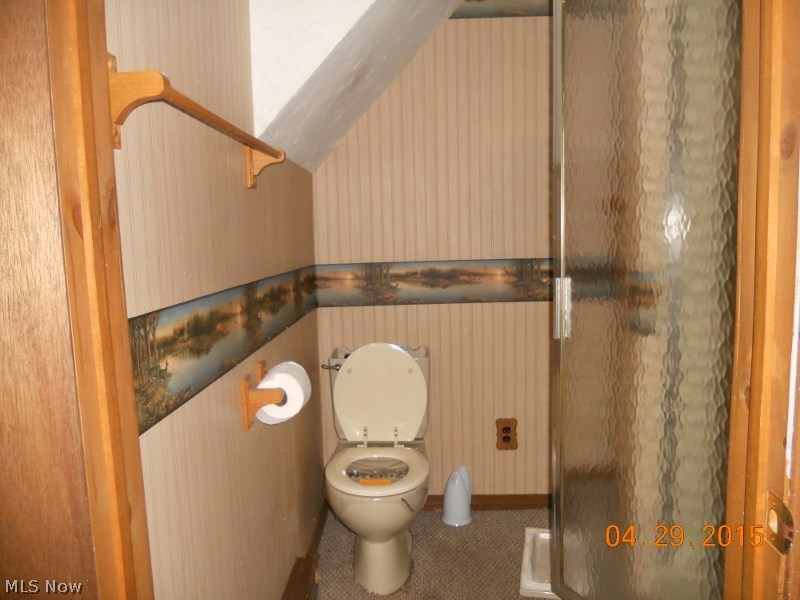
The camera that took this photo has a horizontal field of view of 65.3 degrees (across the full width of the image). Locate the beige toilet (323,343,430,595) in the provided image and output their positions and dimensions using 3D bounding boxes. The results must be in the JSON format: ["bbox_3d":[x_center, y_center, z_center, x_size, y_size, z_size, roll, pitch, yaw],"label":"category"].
[{"bbox_3d":[-0.079,0.582,2.334,0.410,0.775,0.700,-1,6,2],"label":"beige toilet"}]

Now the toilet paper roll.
[{"bbox_3d":[-0.303,0.244,1.650,0.123,0.123,0.112,-1,6,2],"label":"toilet paper roll"}]

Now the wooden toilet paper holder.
[{"bbox_3d":[-0.335,0.250,1.640,0.100,0.132,0.205,-1,6,2],"label":"wooden toilet paper holder"}]

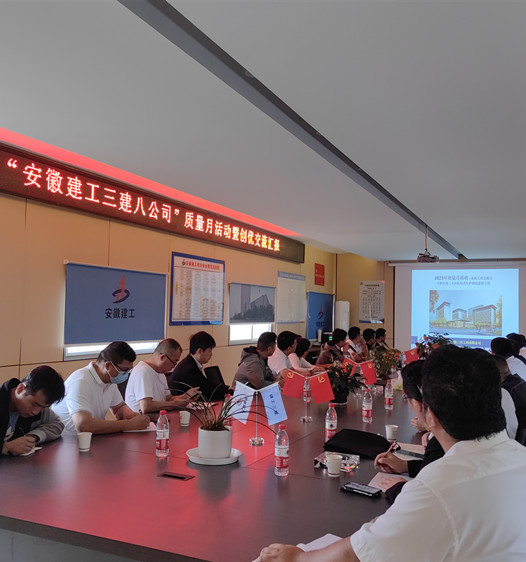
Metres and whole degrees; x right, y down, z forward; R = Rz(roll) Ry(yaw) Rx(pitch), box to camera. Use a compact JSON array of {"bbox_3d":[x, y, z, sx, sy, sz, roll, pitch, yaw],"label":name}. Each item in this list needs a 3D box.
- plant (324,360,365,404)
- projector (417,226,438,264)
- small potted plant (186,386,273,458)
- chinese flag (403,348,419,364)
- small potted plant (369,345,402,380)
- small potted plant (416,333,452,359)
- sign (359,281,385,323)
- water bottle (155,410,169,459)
[{"bbox_3d":[0.705,0.879,5.060,0.380,0.360,0.360,1,-3,0],"label":"plant"},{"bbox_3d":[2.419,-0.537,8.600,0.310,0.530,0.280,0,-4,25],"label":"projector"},{"bbox_3d":[-0.188,0.739,3.020,0.490,0.380,0.450,1,-3,0],"label":"small potted plant"},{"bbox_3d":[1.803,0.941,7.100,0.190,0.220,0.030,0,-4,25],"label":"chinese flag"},{"bbox_3d":[1.416,0.953,6.741,0.360,0.400,0.360,0,-4,25],"label":"small potted plant"},{"bbox_3d":[2.575,1.052,8.791,0.460,0.470,0.450,0,-4,25],"label":"small potted plant"},{"bbox_3d":[2.557,0.508,13.750,0.600,0.985,0.020,0,-3,25],"label":"sign"},{"bbox_3d":[-0.536,0.811,3.117,0.065,0.232,0.065,1,-3,0],"label":"water bottle"}]

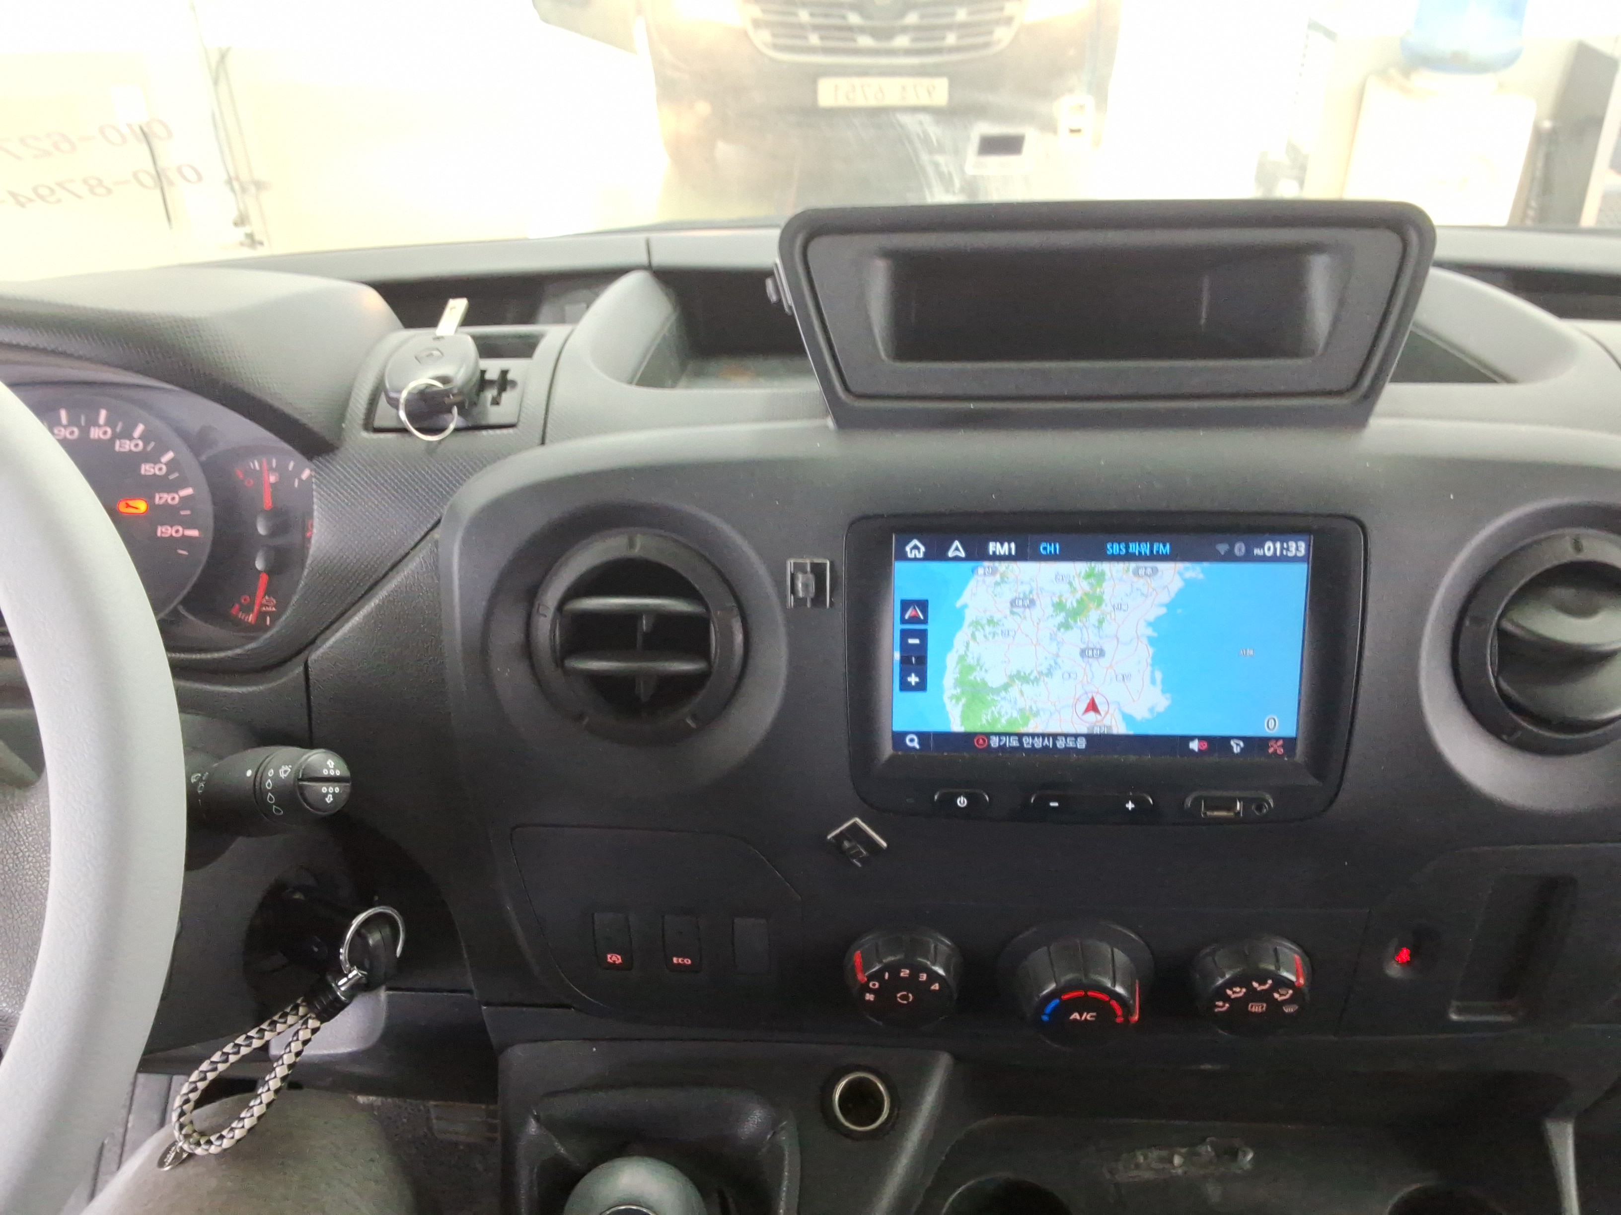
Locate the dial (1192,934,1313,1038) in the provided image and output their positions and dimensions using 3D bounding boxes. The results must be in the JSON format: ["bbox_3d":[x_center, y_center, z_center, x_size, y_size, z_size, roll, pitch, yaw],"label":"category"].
[{"bbox_3d":[0.175,0.150,0.522,0.045,0.045,0.019,1,26,3],"label":"dial"}]

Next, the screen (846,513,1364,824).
[{"bbox_3d":[0.109,0.022,0.502,0.188,0.116,0.025,1,12,3],"label":"screen"}]

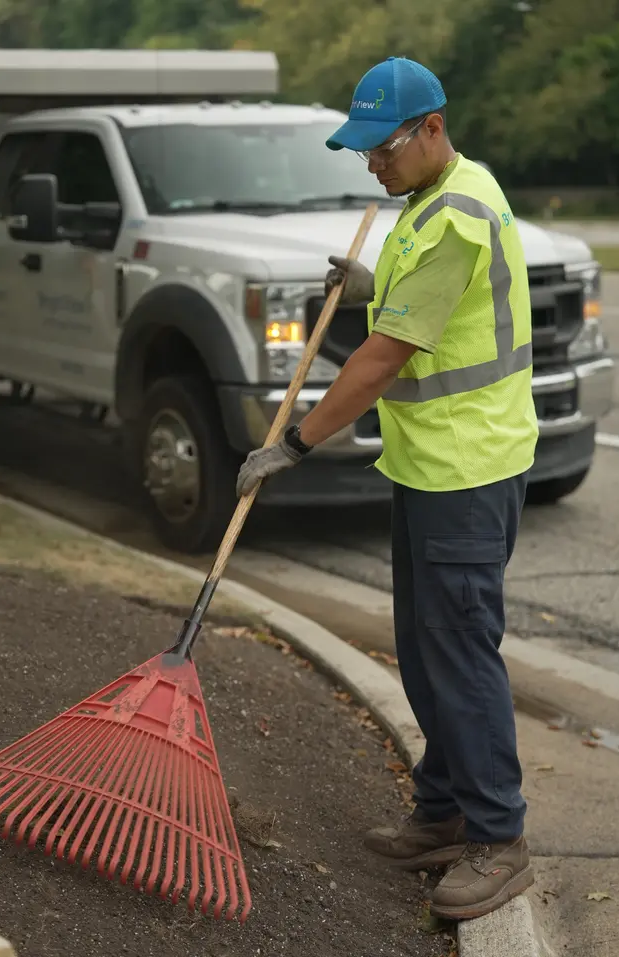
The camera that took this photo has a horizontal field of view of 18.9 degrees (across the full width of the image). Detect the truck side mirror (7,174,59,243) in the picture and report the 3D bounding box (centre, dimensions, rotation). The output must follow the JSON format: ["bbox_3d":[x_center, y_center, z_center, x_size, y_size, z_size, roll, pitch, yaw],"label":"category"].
[{"bbox_3d":[-1.370,-1.339,9.233,0.215,0.335,0.160,-7,10,-26],"label":"truck side mirror"}]

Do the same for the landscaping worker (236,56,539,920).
[{"bbox_3d":[0.168,-0.012,3.860,0.660,1.740,0.540,-4,9,-13],"label":"landscaping worker"}]

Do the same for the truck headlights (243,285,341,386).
[{"bbox_3d":[-0.061,-0.625,7.819,0.370,0.405,0.220,-7,10,-26],"label":"truck headlights"}]

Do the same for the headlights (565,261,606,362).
[{"bbox_3d":[1.277,-0.776,8.497,0.370,0.405,0.220,-7,10,-26],"label":"headlights"}]

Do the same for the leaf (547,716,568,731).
[{"bbox_3d":[0.759,0.752,5.700,0.065,0.025,0.060,-1,9,0],"label":"leaf"}]

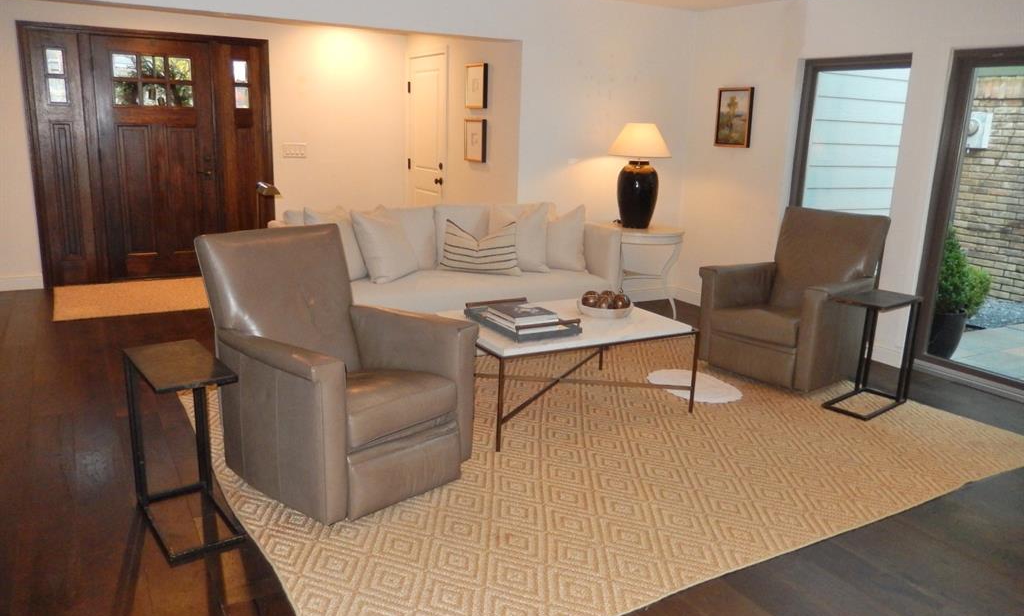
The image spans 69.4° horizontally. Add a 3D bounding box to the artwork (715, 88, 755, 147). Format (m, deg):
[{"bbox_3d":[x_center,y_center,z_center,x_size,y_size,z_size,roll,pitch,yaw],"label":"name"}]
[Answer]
[{"bbox_3d":[1.702,-1.454,5.637,0.046,0.442,0.312,-6,15,-28],"label":"artwork"}]

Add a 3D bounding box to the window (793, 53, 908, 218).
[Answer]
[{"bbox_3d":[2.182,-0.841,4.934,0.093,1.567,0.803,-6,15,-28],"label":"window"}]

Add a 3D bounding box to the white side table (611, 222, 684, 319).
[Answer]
[{"bbox_3d":[0.987,-0.258,5.647,0.611,0.691,0.611,1,13,0],"label":"white side table"}]

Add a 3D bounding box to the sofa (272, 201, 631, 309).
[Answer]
[{"bbox_3d":[-0.421,-0.219,4.889,2.076,0.882,0.916,-6,15,-28],"label":"sofa"}]

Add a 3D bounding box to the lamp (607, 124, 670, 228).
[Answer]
[{"bbox_3d":[0.970,-0.998,5.614,0.473,0.768,0.473,1,13,0],"label":"lamp"}]

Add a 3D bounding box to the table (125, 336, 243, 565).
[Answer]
[{"bbox_3d":[-1.109,0.462,2.511,0.243,0.579,0.538,-8,16,-36],"label":"table"}]

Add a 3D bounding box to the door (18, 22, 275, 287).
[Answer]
[{"bbox_3d":[-3.119,-1.316,6.572,1.922,2.133,0.133,-6,15,-28],"label":"door"}]

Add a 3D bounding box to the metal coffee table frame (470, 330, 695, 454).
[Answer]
[{"bbox_3d":[0.242,0.280,3.775,1.142,0.438,0.803,-6,15,-28],"label":"metal coffee table frame"}]

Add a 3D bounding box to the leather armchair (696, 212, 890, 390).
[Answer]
[{"bbox_3d":[1.741,-0.098,4.516,0.843,0.923,0.764,-9,16,-38],"label":"leather armchair"}]

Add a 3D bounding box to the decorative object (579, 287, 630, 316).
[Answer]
[{"bbox_3d":[0.476,-0.032,3.836,0.292,0.113,0.292,1,13,0],"label":"decorative object"}]

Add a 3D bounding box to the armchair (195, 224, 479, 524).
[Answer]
[{"bbox_3d":[-0.701,0.186,2.996,0.843,0.923,0.764,12,17,39],"label":"armchair"}]

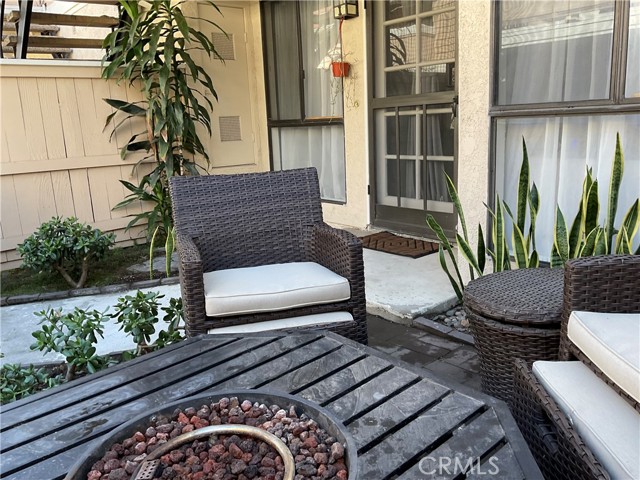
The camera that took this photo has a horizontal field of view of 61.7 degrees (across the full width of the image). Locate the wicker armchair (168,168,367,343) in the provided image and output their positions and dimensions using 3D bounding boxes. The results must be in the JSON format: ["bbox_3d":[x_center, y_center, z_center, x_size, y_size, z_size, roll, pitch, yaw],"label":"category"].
[{"bbox_3d":[-0.236,0.162,2.261,0.670,0.851,0.632,-6,13,-16],"label":"wicker armchair"}]

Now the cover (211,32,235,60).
[{"bbox_3d":[-0.971,-1.950,5.411,0.243,0.249,0.020,-13,16,-40],"label":"cover"}]

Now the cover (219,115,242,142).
[{"bbox_3d":[-0.930,-1.157,5.588,0.242,0.247,0.020,-13,16,-40],"label":"cover"}]

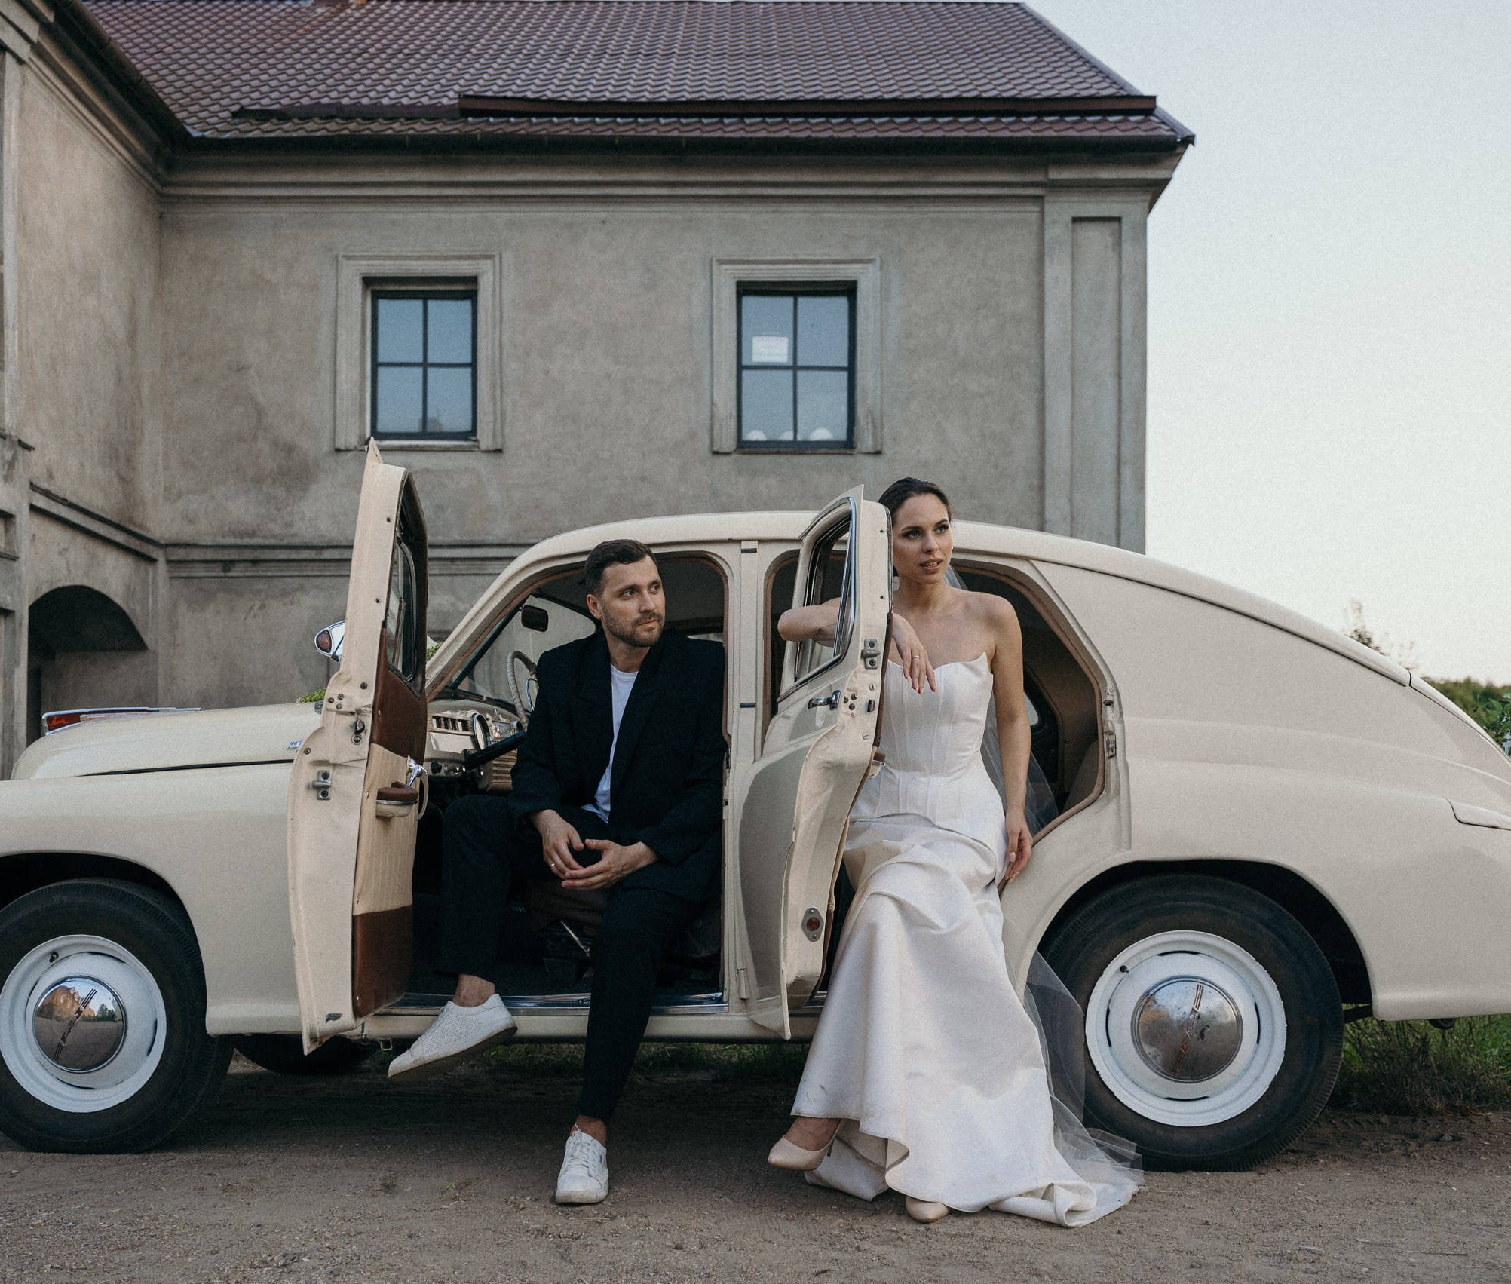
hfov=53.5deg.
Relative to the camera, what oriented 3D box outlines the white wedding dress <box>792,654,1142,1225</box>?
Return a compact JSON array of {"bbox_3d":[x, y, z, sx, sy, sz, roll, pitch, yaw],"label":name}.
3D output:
[{"bbox_3d":[0.455,0.605,3.280,0.750,1.150,0.660,0,-4,3],"label":"white wedding dress"}]

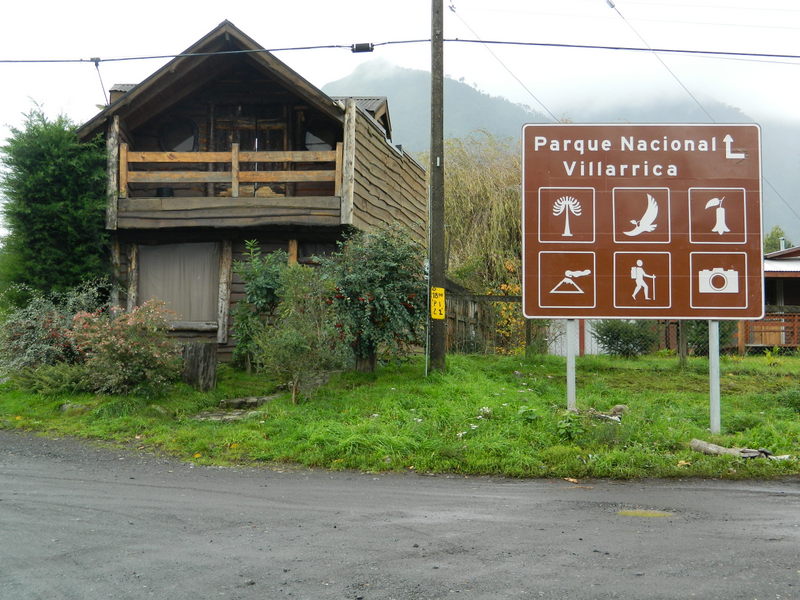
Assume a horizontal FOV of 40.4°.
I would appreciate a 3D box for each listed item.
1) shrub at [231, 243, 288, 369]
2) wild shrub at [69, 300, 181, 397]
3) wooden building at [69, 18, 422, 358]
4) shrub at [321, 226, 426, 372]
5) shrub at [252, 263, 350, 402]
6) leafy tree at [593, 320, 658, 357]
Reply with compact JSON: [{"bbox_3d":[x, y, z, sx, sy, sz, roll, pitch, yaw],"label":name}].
[{"bbox_3d":[-2.561,0.137,19.800,1.030,2.320,0.970,0,-2,0],"label":"shrub"},{"bbox_3d":[-4.540,0.783,17.900,1.790,1.580,1.700,0,-2,0],"label":"wild shrub"},{"bbox_3d":[-3.033,-2.028,25.539,5.700,6.700,8.200,0,-2,9],"label":"wooden building"},{"bbox_3d":[-0.437,-0.009,18.600,1.730,2.450,1.640,0,-2,0],"label":"shrub"},{"bbox_3d":[-1.521,0.497,16.600,1.420,2.100,1.350,0,-2,0],"label":"shrub"},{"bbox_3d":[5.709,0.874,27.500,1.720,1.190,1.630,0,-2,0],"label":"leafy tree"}]

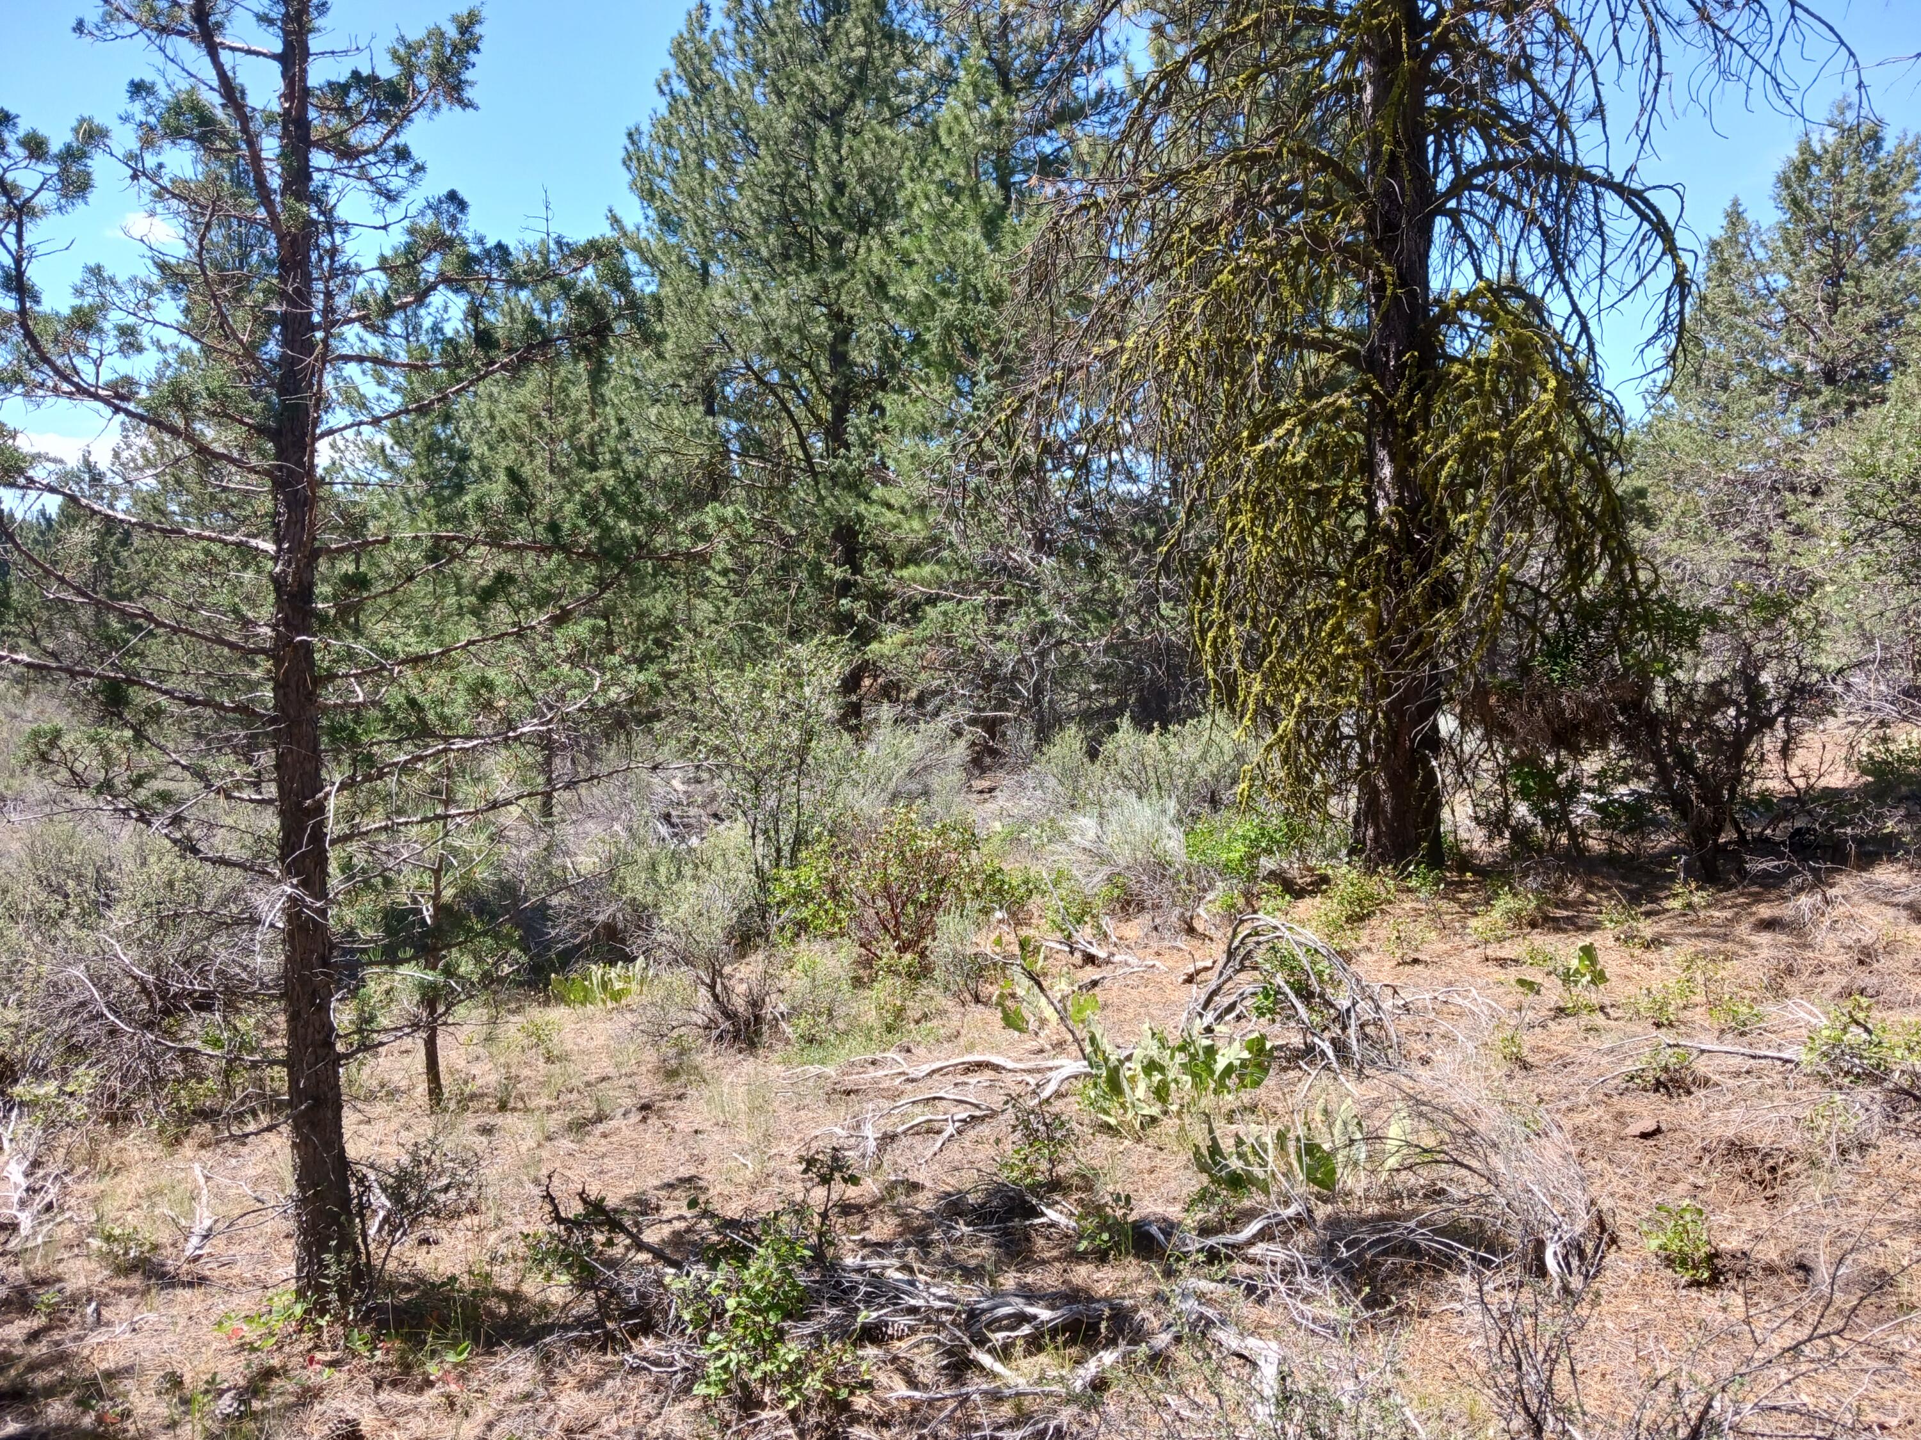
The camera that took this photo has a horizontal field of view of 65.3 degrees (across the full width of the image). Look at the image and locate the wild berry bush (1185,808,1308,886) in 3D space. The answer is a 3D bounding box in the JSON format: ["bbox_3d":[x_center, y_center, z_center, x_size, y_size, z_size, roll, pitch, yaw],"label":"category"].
[{"bbox_3d":[1.846,0.819,9.731,0.795,0.461,0.636,0,3,0],"label":"wild berry bush"}]

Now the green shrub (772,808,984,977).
[{"bbox_3d":[-0.392,0.800,7.168,1.005,0.763,0.854,0,3,0],"label":"green shrub"}]

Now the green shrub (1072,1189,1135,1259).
[{"bbox_3d":[0.357,1.273,3.806,0.157,0.166,0.141,0,3,0],"label":"green shrub"}]

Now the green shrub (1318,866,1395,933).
[{"bbox_3d":[2.121,0.962,8.082,0.410,0.347,0.369,0,3,0],"label":"green shrub"}]

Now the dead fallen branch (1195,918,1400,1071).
[{"bbox_3d":[1.229,0.991,5.534,0.762,0.551,0.534,0,3,0],"label":"dead fallen branch"}]

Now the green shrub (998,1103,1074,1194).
[{"bbox_3d":[0.212,1.211,4.269,0.210,0.241,0.189,0,3,0],"label":"green shrub"}]

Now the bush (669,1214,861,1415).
[{"bbox_3d":[-0.397,1.209,3.103,0.389,0.365,0.350,0,3,0],"label":"bush"}]

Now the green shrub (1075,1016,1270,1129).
[{"bbox_3d":[0.686,1.136,4.874,0.617,0.328,0.462,0,3,0],"label":"green shrub"}]

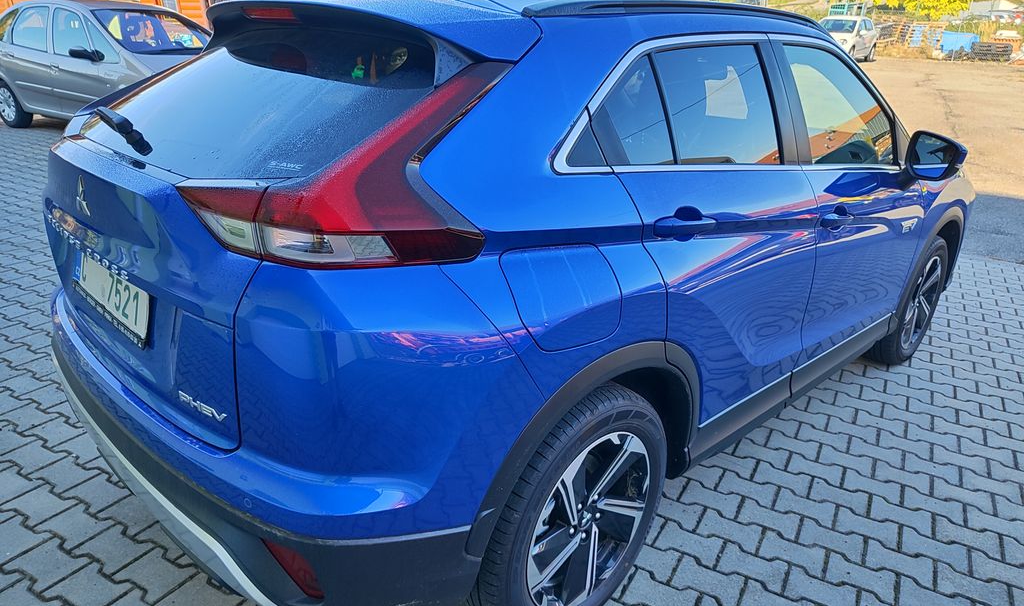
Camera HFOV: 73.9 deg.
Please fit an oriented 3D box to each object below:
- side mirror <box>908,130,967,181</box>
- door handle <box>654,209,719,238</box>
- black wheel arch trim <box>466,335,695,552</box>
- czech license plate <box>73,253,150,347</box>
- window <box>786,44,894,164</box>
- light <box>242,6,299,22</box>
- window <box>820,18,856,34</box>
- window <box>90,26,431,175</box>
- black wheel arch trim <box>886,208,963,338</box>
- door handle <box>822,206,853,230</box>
[{"bbox_3d":[1.635,-0.569,2.626,0.150,0.185,0.220,-16,27,-41],"label":"side mirror"},{"bbox_3d":[0.428,-0.189,1.684,0.275,0.065,0.055,-9,22,-44],"label":"door handle"},{"bbox_3d":[0.203,0.323,1.669,0.920,0.480,0.100,-16,28,-42],"label":"black wheel arch trim"},{"bbox_3d":[-0.956,-0.034,1.616,0.020,0.120,0.525,-2,17,-46],"label":"czech license plate"},{"bbox_3d":[1.215,-0.694,2.470,0.840,0.435,0.060,-16,5,-42],"label":"window"},{"bbox_3d":[-0.599,-0.713,1.684,0.035,0.035,0.280,-16,28,-42],"label":"light"},{"bbox_3d":[11.242,-9.567,23.500,1.320,0.460,0.550,16,26,35],"label":"window"},{"bbox_3d":[-0.687,-0.503,1.681,1.150,0.100,0.560,22,59,41],"label":"window"},{"bbox_3d":[2.104,-0.212,3.444,1.020,0.530,0.100,-16,28,-42],"label":"black wheel arch trim"},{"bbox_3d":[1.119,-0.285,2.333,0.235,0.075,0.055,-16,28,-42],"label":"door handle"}]

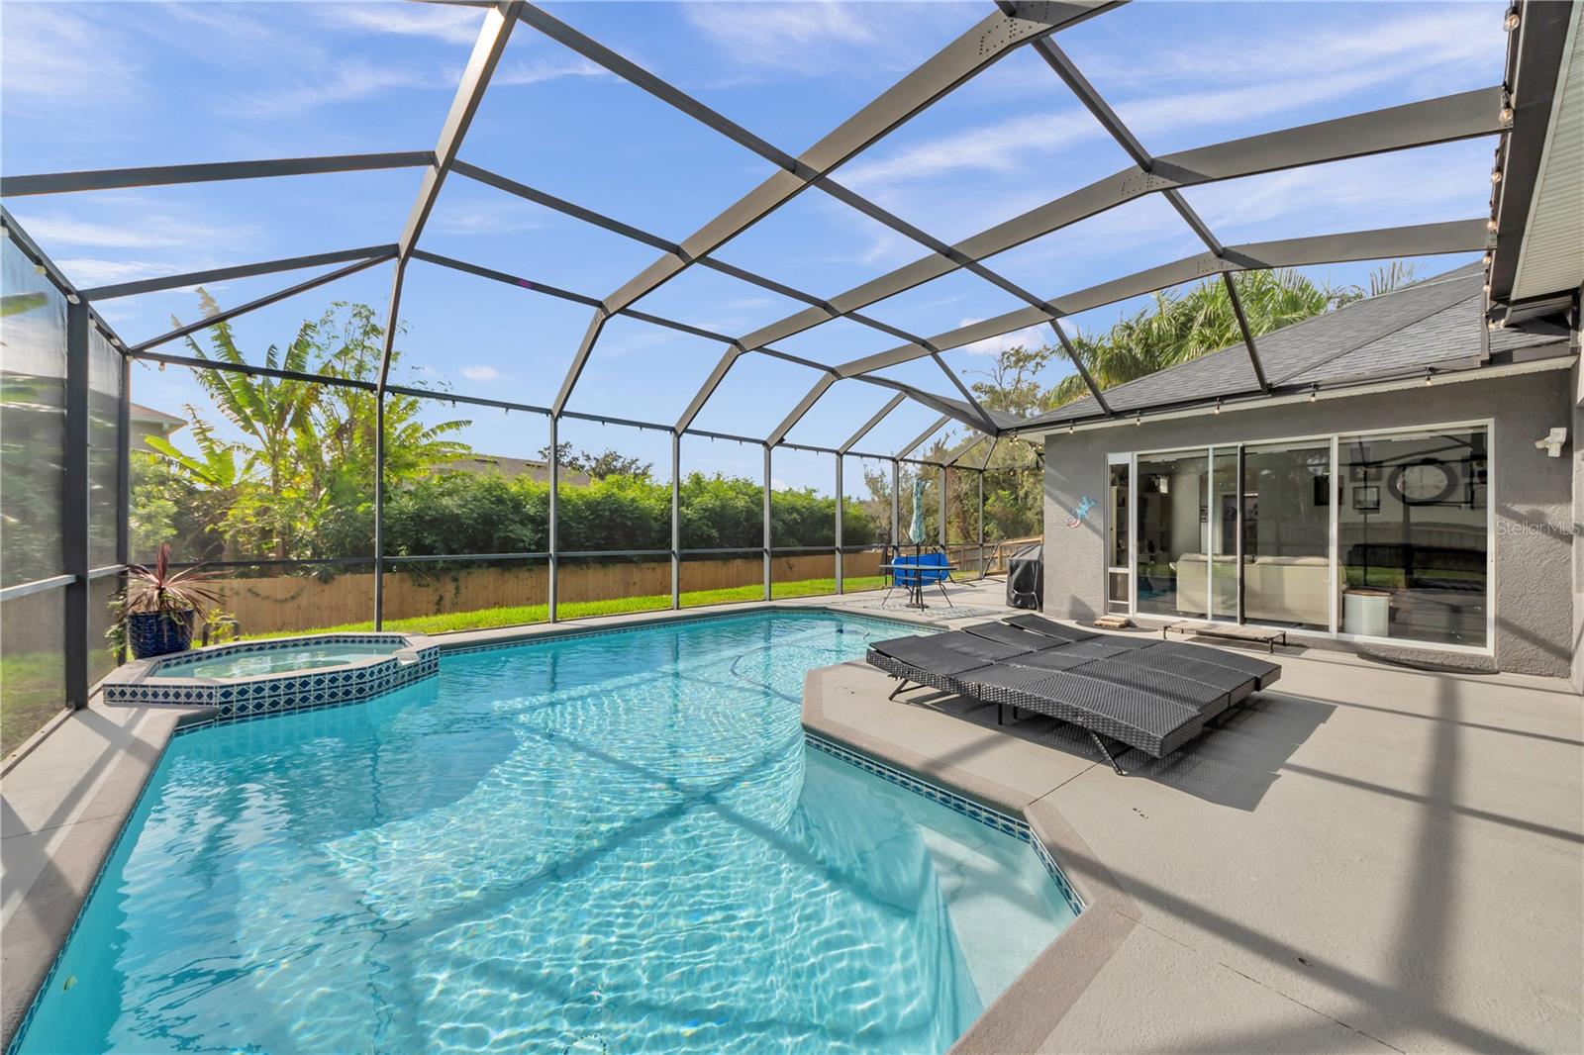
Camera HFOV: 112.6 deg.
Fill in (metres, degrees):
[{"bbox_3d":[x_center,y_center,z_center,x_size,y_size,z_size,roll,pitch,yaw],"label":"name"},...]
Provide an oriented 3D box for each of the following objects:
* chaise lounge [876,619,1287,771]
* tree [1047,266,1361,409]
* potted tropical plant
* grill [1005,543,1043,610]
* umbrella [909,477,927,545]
[{"bbox_3d":[2.367,1.204,4.467,2.601,0.447,2.264,0,0,-39],"label":"chaise lounge"},{"bbox_3d":[13.109,-3.387,16.895,7.447,9.830,6.950,0,0,-42],"label":"tree"},{"bbox_3d":[-6.116,0.777,5.165,0.755,1.211,0.755,0,0,40],"label":"potted tropical plant"},{"bbox_3d":[4.572,0.886,9.681,1.191,1.142,0.695,0,0,-42],"label":"grill"},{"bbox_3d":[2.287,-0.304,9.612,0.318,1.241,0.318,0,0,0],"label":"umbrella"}]

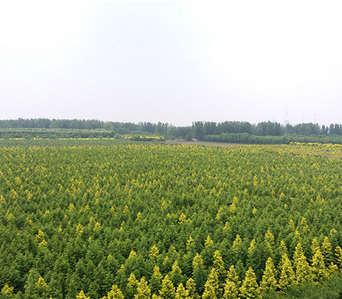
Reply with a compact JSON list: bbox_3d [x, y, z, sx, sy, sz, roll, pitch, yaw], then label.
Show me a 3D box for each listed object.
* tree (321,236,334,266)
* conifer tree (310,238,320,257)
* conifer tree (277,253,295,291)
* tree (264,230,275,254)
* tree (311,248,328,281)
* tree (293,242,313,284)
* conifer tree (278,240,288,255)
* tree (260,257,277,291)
[{"bbox_3d":[19.920,13.632,41.475,2.000,4.900,2.000,1,4,0],"label":"tree"},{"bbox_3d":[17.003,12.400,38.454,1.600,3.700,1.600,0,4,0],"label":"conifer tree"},{"bbox_3d":[13.055,14.273,36.913,2.100,4.900,2.100,1,4,0],"label":"conifer tree"},{"bbox_3d":[12.538,12.319,41.328,1.700,4.000,1.700,0,4,0],"label":"tree"},{"bbox_3d":[16.131,12.810,35.282,1.800,4.100,1.800,0,4,0],"label":"tree"},{"bbox_3d":[15.007,13.633,37.984,2.300,5.400,2.300,1,4,0],"label":"tree"},{"bbox_3d":[14.084,13.822,41.033,1.800,4.500,1.800,1,4,0],"label":"conifer tree"},{"bbox_3d":[10.868,14.327,35.714,2.100,4.900,2.100,1,4,0],"label":"tree"}]

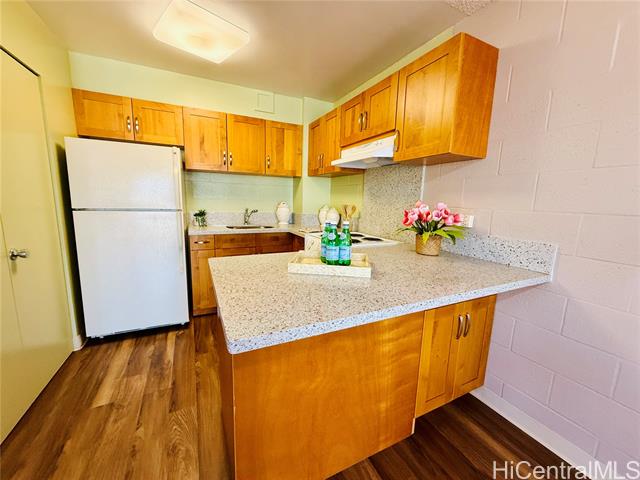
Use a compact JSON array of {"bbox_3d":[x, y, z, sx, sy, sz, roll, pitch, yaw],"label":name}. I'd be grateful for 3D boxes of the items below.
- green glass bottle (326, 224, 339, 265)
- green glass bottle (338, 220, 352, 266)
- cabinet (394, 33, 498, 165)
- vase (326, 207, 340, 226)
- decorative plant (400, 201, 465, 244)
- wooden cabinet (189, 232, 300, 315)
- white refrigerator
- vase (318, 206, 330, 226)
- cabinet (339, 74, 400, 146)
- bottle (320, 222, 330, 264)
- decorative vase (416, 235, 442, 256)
[{"bbox_3d":[0.074,0.017,1.344,0.065,0.232,0.065,2,9,3],"label":"green glass bottle"},{"bbox_3d":[0.138,0.019,1.342,0.065,0.232,0.065,2,9,6],"label":"green glass bottle"},{"bbox_3d":[0.778,-0.825,1.667,0.324,0.602,0.457,-3,10,-26],"label":"cabinet"},{"bbox_3d":[0.155,-0.244,2.982,0.155,0.240,0.155,-3,10,-26],"label":"vase"},{"bbox_3d":[0.747,-0.117,1.716,0.410,0.320,0.360,5,10,23],"label":"decorative plant"},{"bbox_3d":[-0.924,0.337,3.098,1.095,0.880,0.580,-3,10,-26],"label":"wooden cabinet"},{"bbox_3d":[-1.730,0.003,2.512,0.759,1.678,0.720,-3,10,-26],"label":"white refrigerator"},{"bbox_3d":[0.064,-0.263,3.000,0.150,0.250,0.150,-3,10,-26],"label":"vase"},{"bbox_3d":[0.512,-1.014,2.185,0.324,0.396,0.749,-3,10,-26],"label":"cabinet"},{"bbox_3d":[0.043,0.008,1.397,0.065,0.232,0.065,2,9,2],"label":"bottle"},{"bbox_3d":[0.752,0.024,1.776,0.160,0.140,0.160,-3,10,-26],"label":"decorative vase"}]

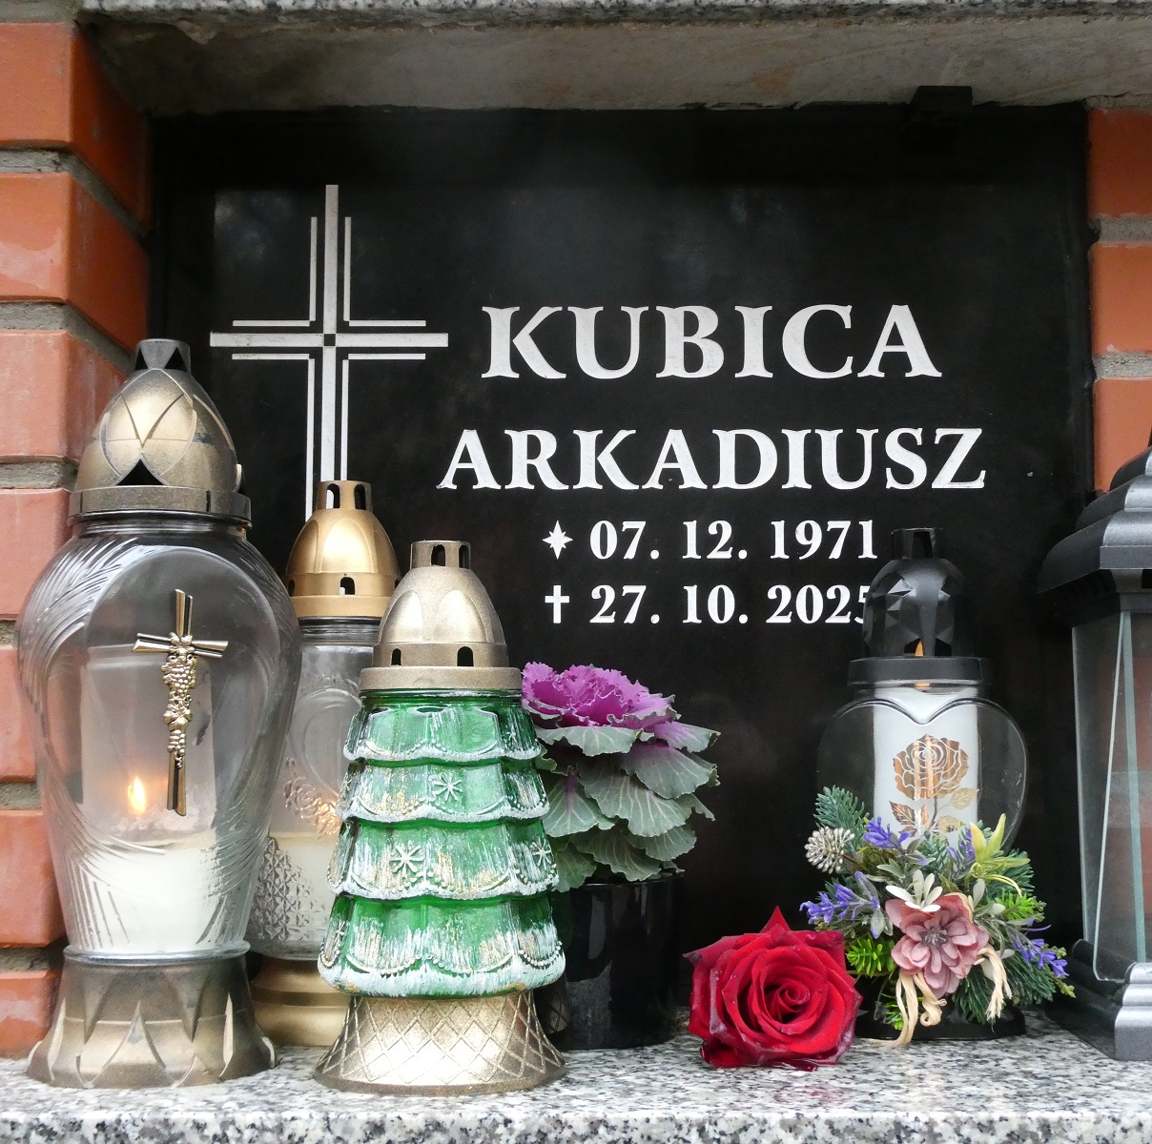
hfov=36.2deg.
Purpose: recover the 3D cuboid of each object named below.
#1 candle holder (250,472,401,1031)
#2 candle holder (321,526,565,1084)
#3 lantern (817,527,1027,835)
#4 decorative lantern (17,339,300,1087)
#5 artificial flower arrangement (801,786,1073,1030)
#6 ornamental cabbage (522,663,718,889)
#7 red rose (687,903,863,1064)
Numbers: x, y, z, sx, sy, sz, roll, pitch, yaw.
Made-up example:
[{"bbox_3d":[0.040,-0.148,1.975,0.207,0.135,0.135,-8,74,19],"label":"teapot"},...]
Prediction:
[{"bbox_3d":[-0.124,0.096,0.933,0.098,0.288,0.098,0,-5,0],"label":"candle holder"},{"bbox_3d":[-0.063,0.109,0.830,0.116,0.245,0.116,0,-5,0],"label":"candle holder"},{"bbox_3d":[0.188,0.110,0.952,0.114,0.265,0.092,0,-5,0],"label":"lantern"},{"bbox_3d":[-0.199,0.060,0.840,0.135,0.344,0.130,2,-5,-20],"label":"decorative lantern"},{"bbox_3d":[0.182,0.173,0.888,0.138,0.128,0.088,0,-5,0],"label":"artificial flower arrangement"},{"bbox_3d":[0.013,0.105,0.919,0.126,0.112,0.122,0,-5,0],"label":"ornamental cabbage"},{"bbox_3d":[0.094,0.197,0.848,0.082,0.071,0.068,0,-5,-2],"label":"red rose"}]

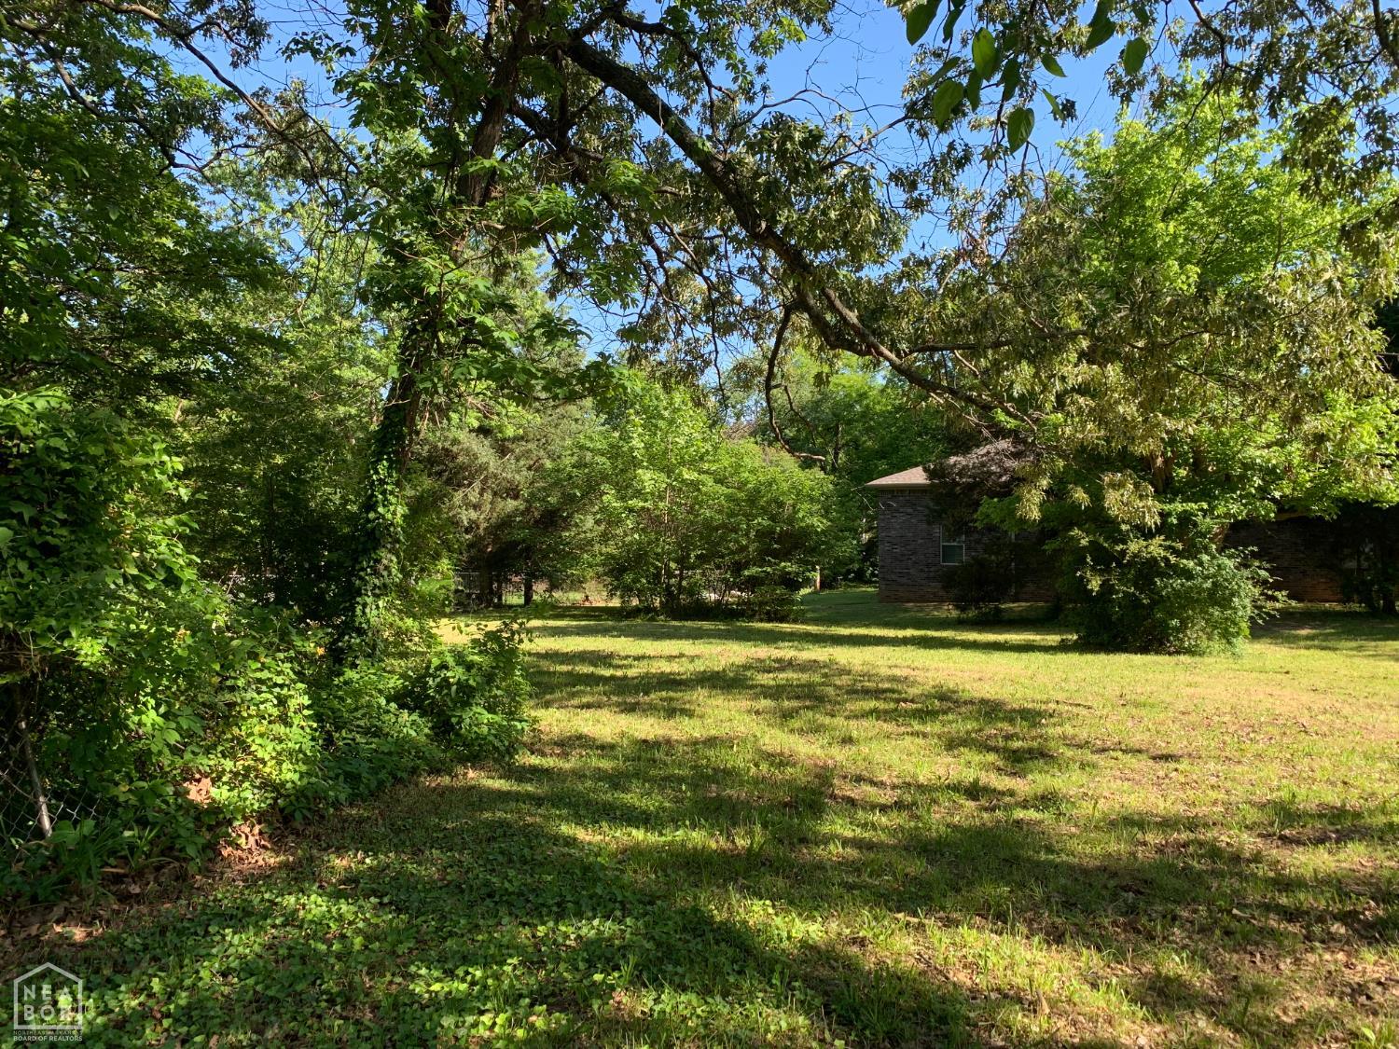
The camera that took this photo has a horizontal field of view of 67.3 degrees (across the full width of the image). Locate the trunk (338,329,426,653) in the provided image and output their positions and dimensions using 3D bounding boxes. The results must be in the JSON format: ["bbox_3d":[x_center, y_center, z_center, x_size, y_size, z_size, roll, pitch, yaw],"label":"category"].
[{"bbox_3d":[-3.070,-0.230,10.200,0.800,3.360,0.650,0,-1,0],"label":"trunk"}]

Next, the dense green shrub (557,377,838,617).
[{"bbox_3d":[-0.040,-0.590,20.600,5.400,4.600,4.200,0,-1,0],"label":"dense green shrub"}]

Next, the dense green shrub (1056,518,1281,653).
[{"bbox_3d":[6.550,0.800,14.600,3.000,1.770,2.500,0,-1,0],"label":"dense green shrub"}]

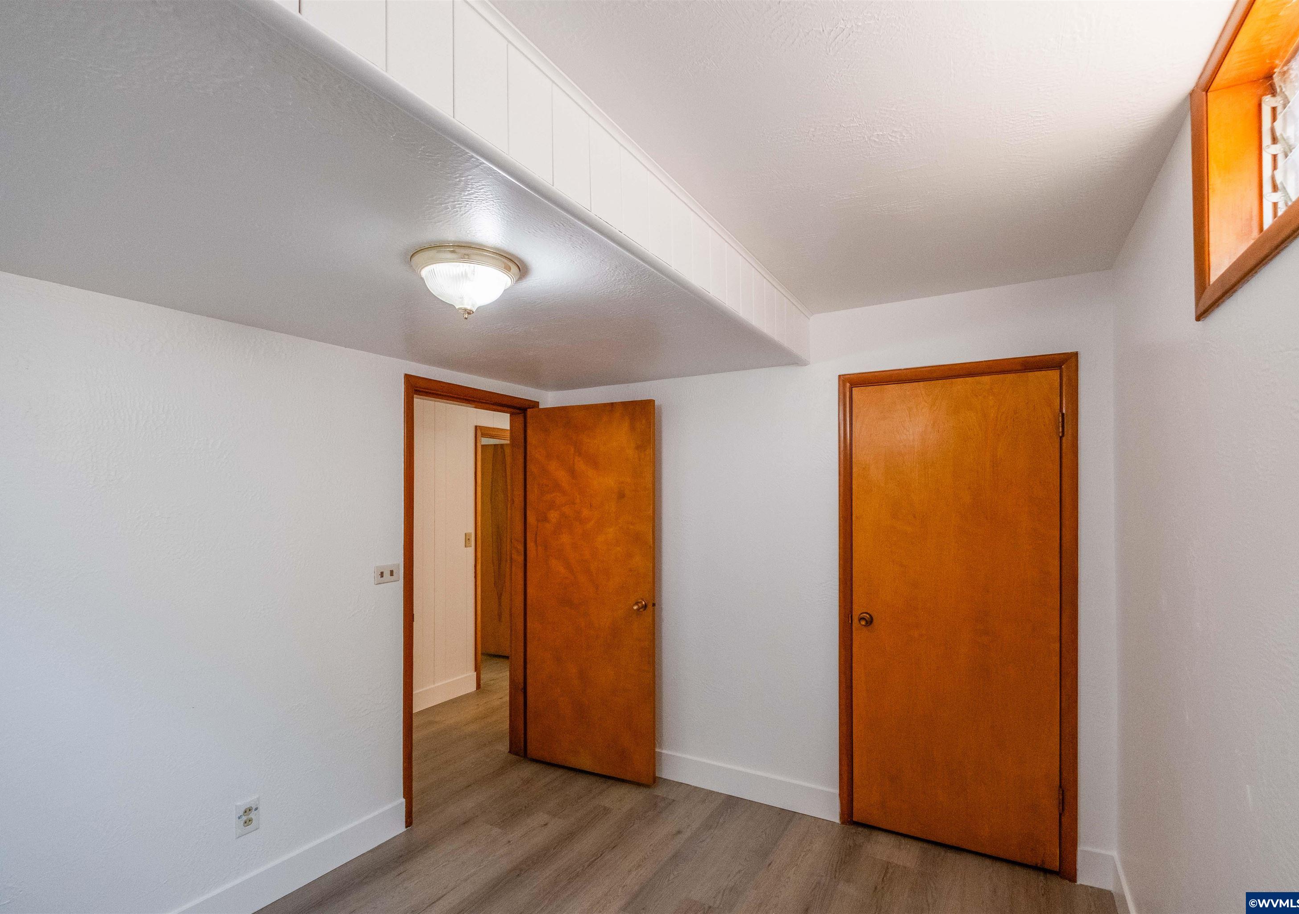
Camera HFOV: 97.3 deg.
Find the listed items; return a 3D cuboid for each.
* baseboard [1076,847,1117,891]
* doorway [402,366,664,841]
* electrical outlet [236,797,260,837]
[{"bbox_3d":[1.754,1.620,2.243,0.108,0.143,0.016,-1,-2,27],"label":"baseboard"},{"bbox_3d":[-0.620,0.680,2.870,0.840,2.100,0.930,-1,-3,33],"label":"doorway"},{"bbox_3d":[-1.486,1.333,2.113,0.010,0.122,0.077,-1,-3,33],"label":"electrical outlet"}]

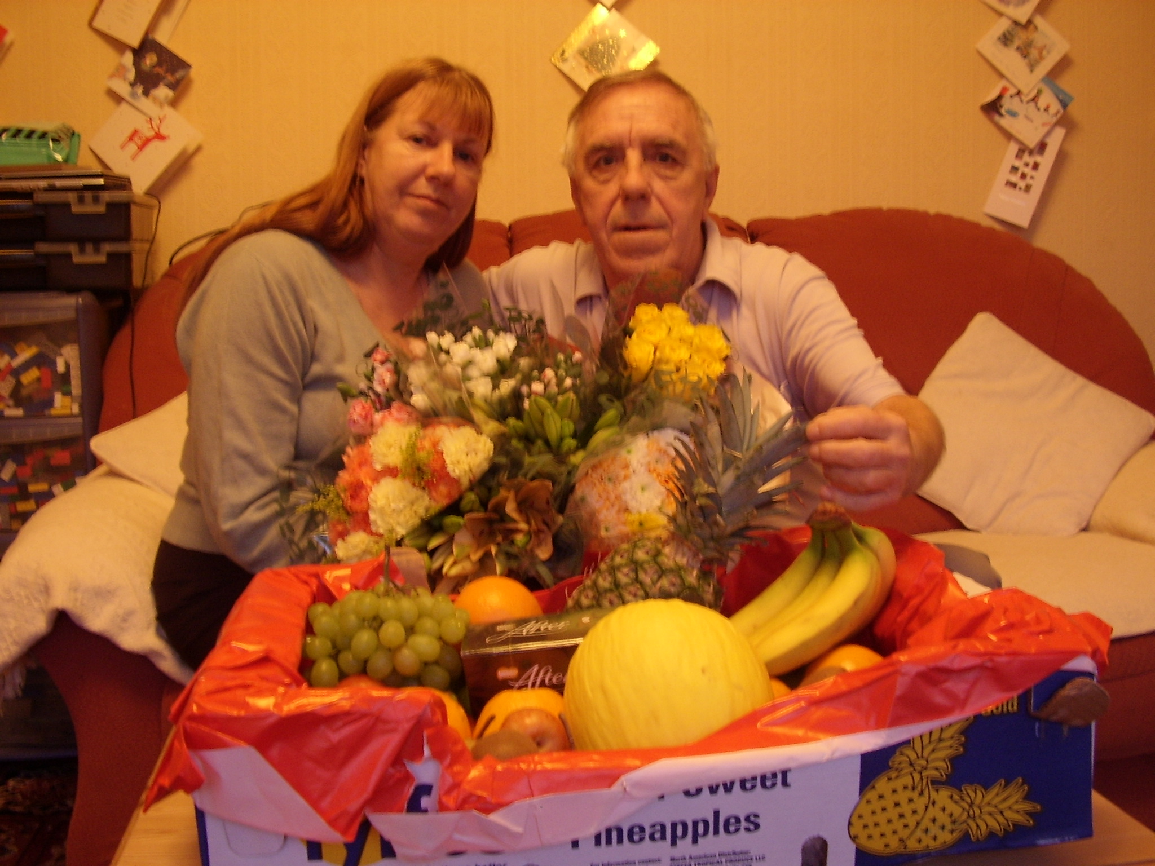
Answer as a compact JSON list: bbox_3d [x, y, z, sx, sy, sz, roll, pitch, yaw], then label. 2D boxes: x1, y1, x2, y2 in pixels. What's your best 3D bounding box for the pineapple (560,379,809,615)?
[{"bbox_3d":[0.098,0.090,0.900,0.140,0.315,0.140,22,0,-2],"label":"pineapple"}]

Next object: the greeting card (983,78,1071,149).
[{"bbox_3d":[0.912,-0.667,2.030,0.134,0.132,0.022,40,2,-7],"label":"greeting card"}]

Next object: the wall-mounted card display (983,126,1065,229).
[{"bbox_3d":[0.908,-0.532,2.030,0.097,0.215,0.020,20,4,-6],"label":"wall-mounted card display"}]

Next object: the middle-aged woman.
[{"bbox_3d":[-0.264,0.132,1.280,0.500,1.195,0.700,-5,7,-36],"label":"middle-aged woman"}]

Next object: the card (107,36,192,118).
[{"bbox_3d":[-0.814,-0.677,1.900,0.121,0.119,0.020,41,1,-7],"label":"card"}]

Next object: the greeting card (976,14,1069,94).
[{"bbox_3d":[0.905,-0.784,2.030,0.139,0.133,0.020,42,1,-7],"label":"greeting card"}]

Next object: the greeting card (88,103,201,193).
[{"bbox_3d":[-0.821,-0.552,1.900,0.147,0.142,0.022,-44,7,1],"label":"greeting card"}]

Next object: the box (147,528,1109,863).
[{"bbox_3d":[0.042,0.199,0.852,0.640,0.150,0.430,-2,6,-10],"label":"box"}]

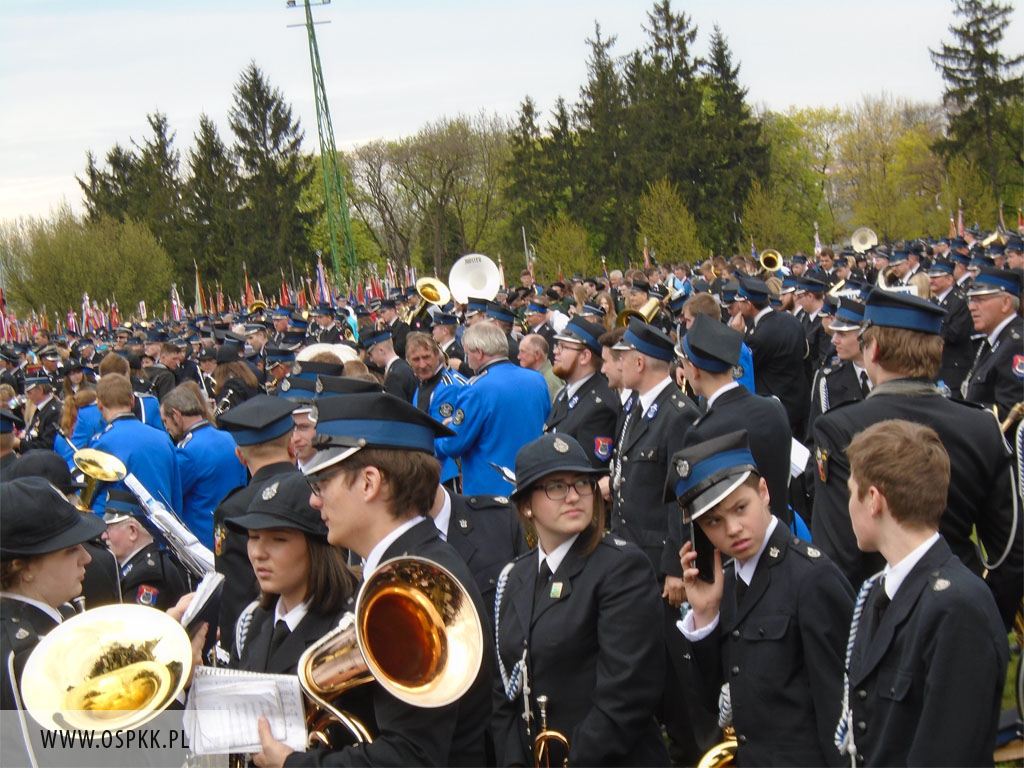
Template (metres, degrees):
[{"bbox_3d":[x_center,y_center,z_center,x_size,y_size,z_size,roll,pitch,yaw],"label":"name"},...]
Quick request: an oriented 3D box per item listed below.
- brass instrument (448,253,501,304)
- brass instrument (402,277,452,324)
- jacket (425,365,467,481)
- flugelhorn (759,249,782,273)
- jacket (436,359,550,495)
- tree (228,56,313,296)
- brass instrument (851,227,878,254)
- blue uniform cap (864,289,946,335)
[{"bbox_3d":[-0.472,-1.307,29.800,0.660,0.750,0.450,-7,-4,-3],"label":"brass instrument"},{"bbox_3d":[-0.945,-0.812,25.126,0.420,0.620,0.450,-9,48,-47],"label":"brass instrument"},{"bbox_3d":[-0.299,0.199,11.200,0.270,0.600,0.440,-8,3,-37],"label":"jacket"},{"bbox_3d":[3.208,-1.502,29.000,0.310,0.360,0.340,-7,-8,-7],"label":"flugelhorn"},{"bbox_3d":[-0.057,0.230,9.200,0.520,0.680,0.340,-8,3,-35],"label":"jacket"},{"bbox_3d":[-11.114,-8.434,108.000,4.300,13.000,4.300,-6,3,0],"label":"tree"},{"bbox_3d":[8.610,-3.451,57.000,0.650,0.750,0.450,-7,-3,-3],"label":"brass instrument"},{"bbox_3d":[0.933,-0.174,5.600,0.245,0.145,0.280,-8,11,-30],"label":"blue uniform cap"}]

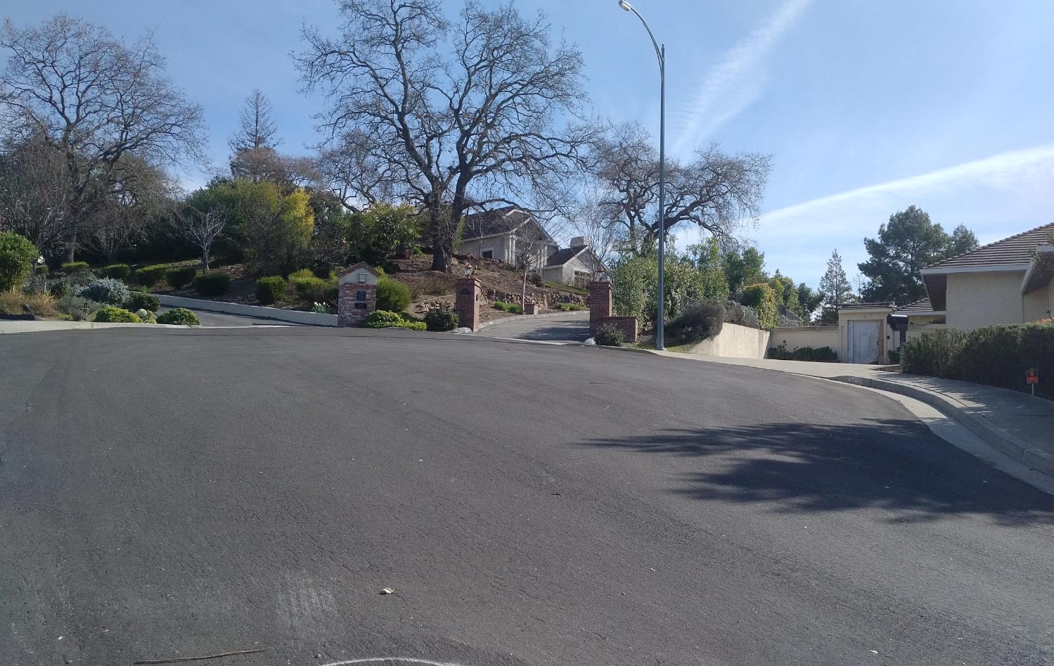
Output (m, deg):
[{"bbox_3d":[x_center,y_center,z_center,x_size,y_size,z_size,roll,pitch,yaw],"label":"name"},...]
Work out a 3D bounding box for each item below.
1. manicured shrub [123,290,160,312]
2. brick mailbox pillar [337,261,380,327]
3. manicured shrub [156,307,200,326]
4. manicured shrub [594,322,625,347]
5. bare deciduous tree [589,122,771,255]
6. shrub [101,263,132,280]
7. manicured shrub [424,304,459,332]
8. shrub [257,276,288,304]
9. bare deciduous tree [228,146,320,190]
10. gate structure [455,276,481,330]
[{"bbox_3d":[-10.885,-0.886,23.300,1.000,0.650,0.950,1,-2,-22],"label":"manicured shrub"},{"bbox_3d":[-5.194,-1.203,25.300,1.150,1.950,0.900,2,-2,-25],"label":"brick mailbox pillar"},{"bbox_3d":[-7.973,-0.367,18.800,1.000,0.440,0.900,1,-2,-20],"label":"manicured shrub"},{"bbox_3d":[2.336,0.035,23.100,0.850,0.680,0.800,1,-1,0],"label":"manicured shrub"},{"bbox_3d":[7.802,-6.769,42.000,8.980,7.910,8.000,1,0,0],"label":"bare deciduous tree"},{"bbox_3d":[-17.507,-2.575,35.000,1.290,0.790,1.300,1,0,0],"label":"shrub"},{"bbox_3d":[-2.583,-0.447,24.800,1.040,0.830,1.000,1,0,0],"label":"manicured shrub"},{"bbox_3d":[-8.568,-1.450,27.600,1.050,0.960,1.050,1,-2,-16],"label":"shrub"},{"bbox_3d":[-15.960,-8.172,52.000,5.700,7.400,5.400,1,-1,0],"label":"bare deciduous tree"},{"bbox_3d":[-1.876,-0.913,26.200,0.610,1.660,0.610,0,-2,15],"label":"gate structure"}]

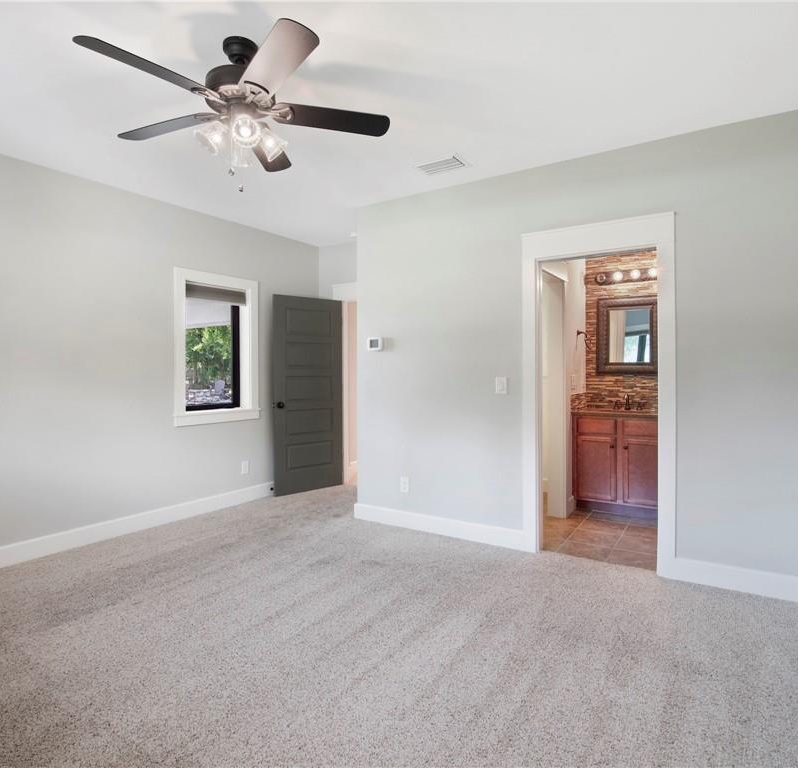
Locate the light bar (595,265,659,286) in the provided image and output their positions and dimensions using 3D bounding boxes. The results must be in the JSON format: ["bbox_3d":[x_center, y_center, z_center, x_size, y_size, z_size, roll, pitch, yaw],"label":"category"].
[{"bbox_3d":[2.211,-1.049,4.585,0.599,0.132,0.120,0,1,31],"label":"light bar"}]

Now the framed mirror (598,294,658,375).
[{"bbox_3d":[2.244,-0.467,4.622,0.584,0.761,0.040,0,1,31],"label":"framed mirror"}]

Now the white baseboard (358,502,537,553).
[{"bbox_3d":[0.290,1.144,3.832,1.598,0.142,0.022,0,1,31],"label":"white baseboard"}]

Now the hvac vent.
[{"bbox_3d":[0.293,-1.516,3.301,0.327,0.018,0.197,0,1,31],"label":"hvac vent"}]

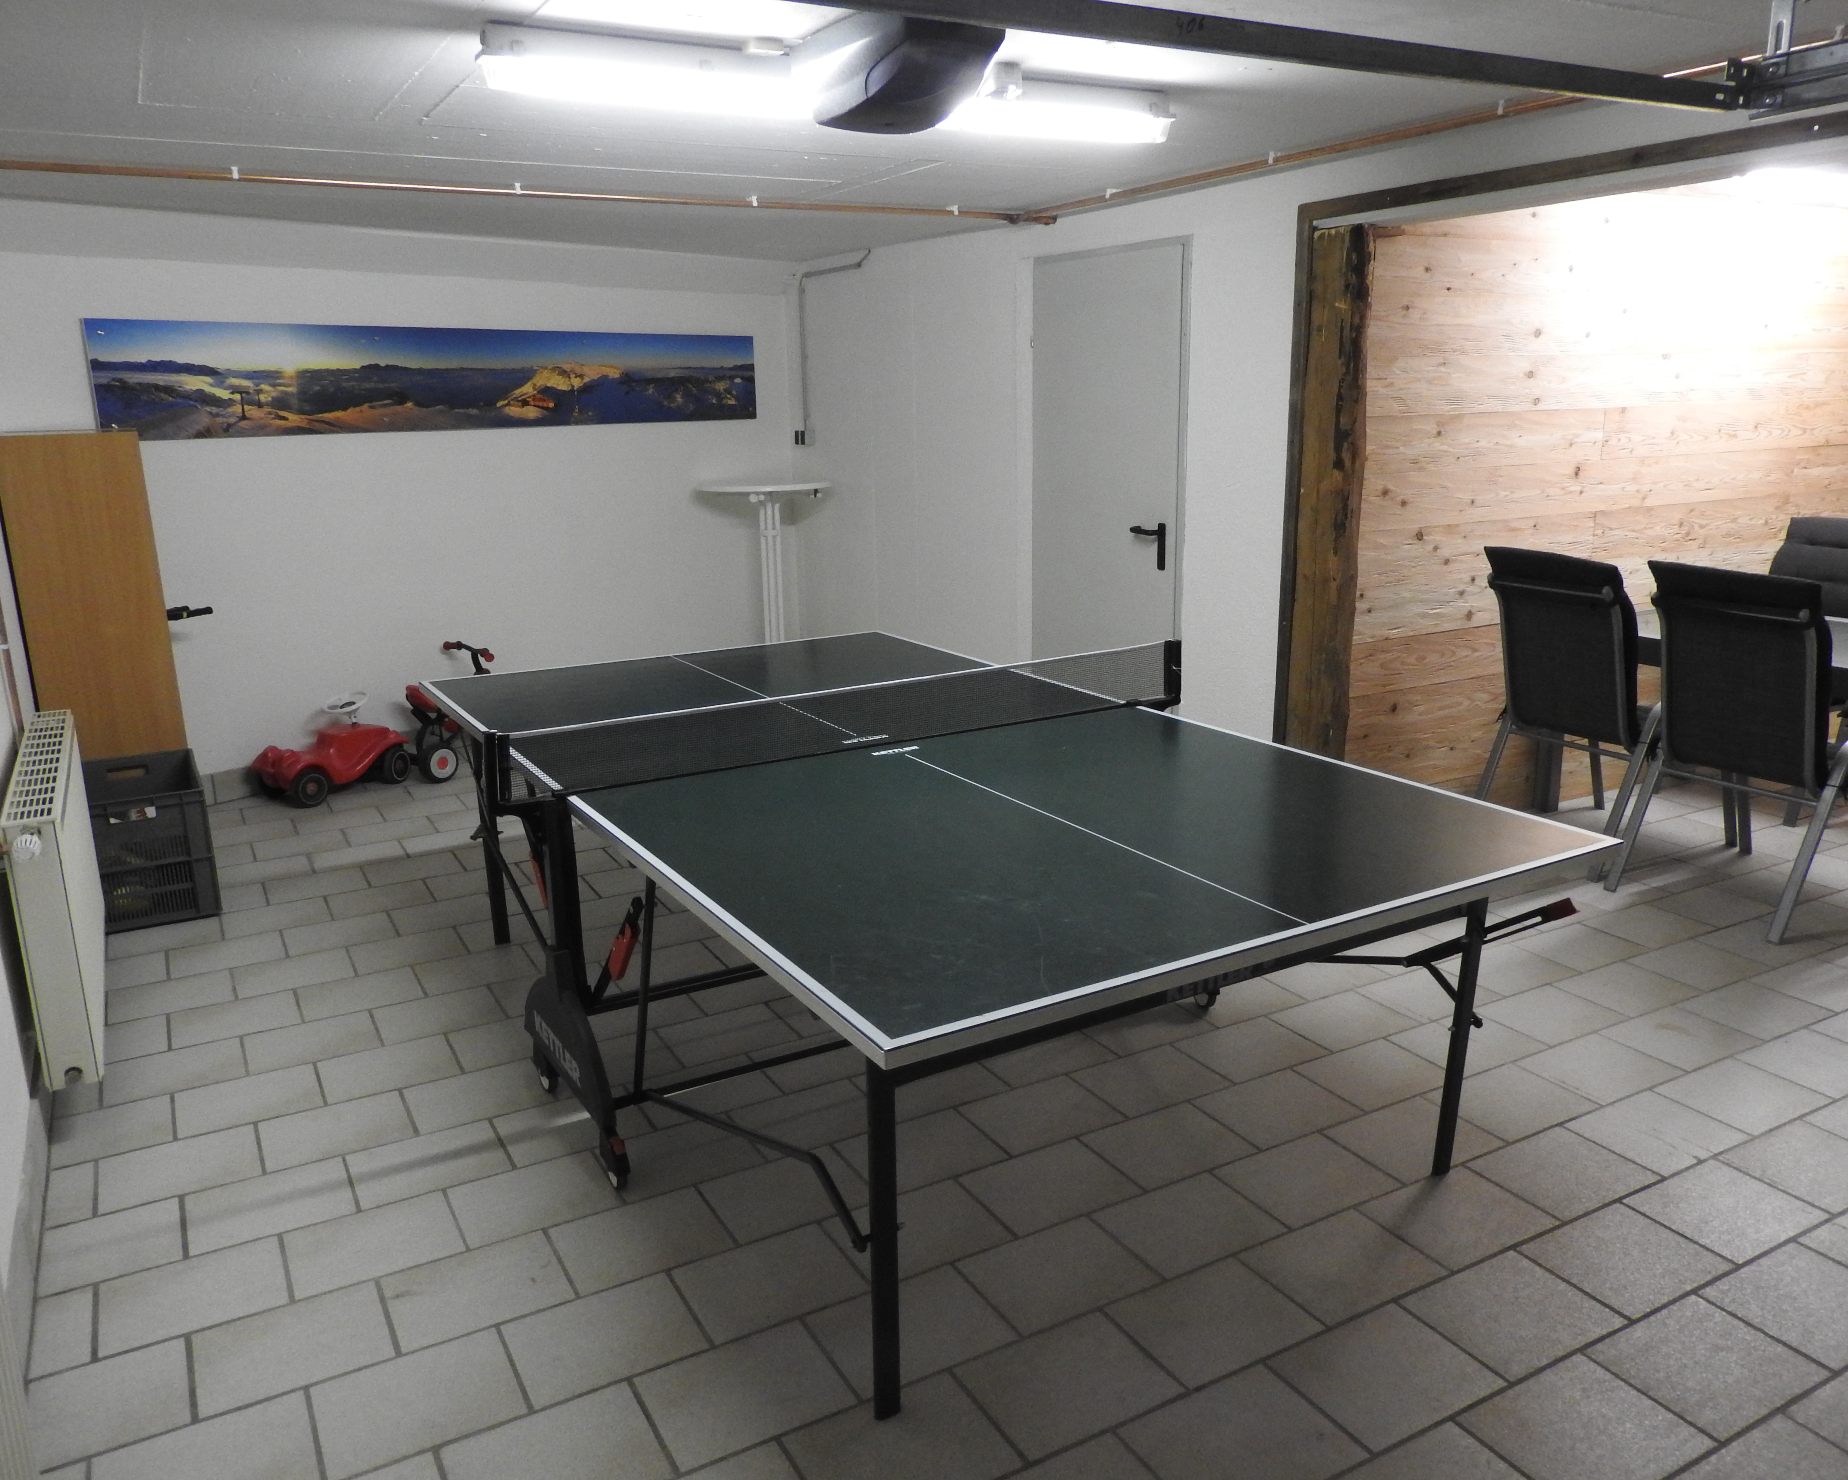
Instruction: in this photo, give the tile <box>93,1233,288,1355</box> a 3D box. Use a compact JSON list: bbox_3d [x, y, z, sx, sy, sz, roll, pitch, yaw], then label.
[{"bbox_3d":[-1.303,0.994,2.446,0.297,0.012,0.234,-8,16,-28],"label":"tile"}]

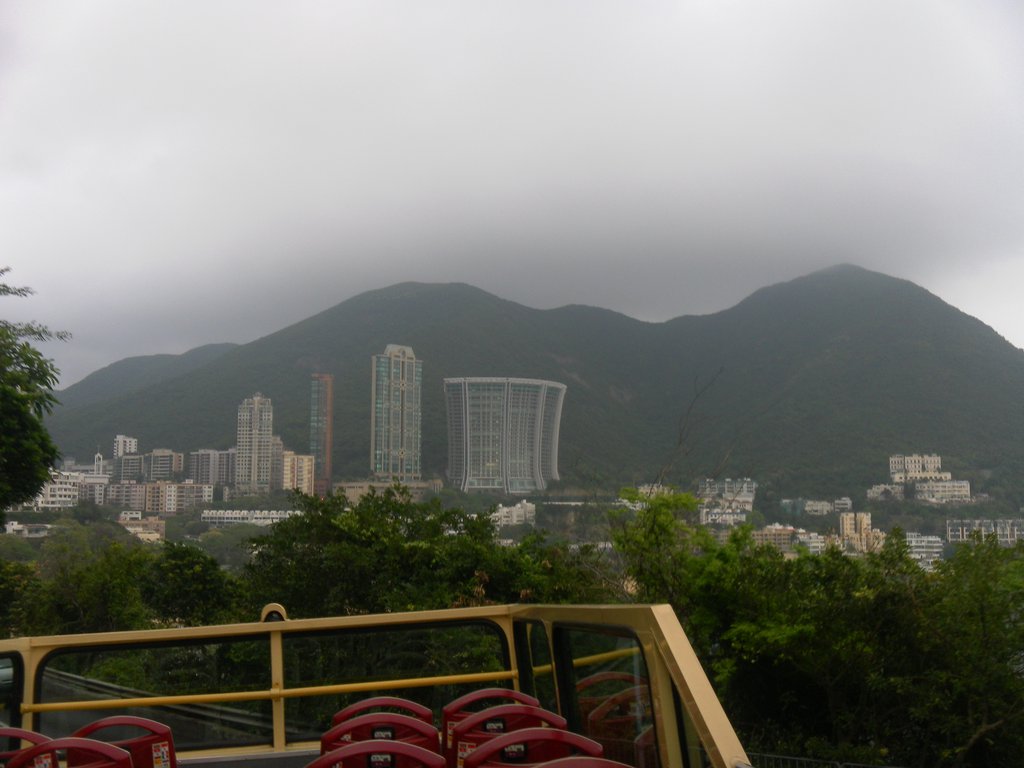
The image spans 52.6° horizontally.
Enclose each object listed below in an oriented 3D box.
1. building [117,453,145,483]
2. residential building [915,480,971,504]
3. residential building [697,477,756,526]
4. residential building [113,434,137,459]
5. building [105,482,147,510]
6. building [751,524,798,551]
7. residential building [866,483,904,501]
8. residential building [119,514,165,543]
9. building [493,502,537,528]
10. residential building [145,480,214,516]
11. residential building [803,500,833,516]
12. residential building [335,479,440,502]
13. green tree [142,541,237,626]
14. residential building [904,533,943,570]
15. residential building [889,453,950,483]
[{"bbox_3d":[-289.573,64.113,785.899,15.296,23.883,15.000,4,-6,-38],"label":"building"},{"bbox_3d":[303.520,76.497,730.000,38.000,17.000,16.000,0,-6,6],"label":"residential building"},{"bbox_3d":[165.733,90.786,800.000,43.000,37.000,24.000,0,-6,6],"label":"residential building"},{"bbox_3d":[-353.930,59.870,950.000,18.300,25.000,17.000,1,-5,-8],"label":"residential building"},{"bbox_3d":[-253.990,74.076,680.369,24.068,18.339,15.000,2,-5,-25],"label":"building"},{"bbox_3d":[178.735,105.879,705.000,31.000,20.000,16.000,0,-6,6],"label":"building"},{"bbox_3d":[273.475,78.635,758.372,25.666,12.484,15.000,-1,-5,20],"label":"residential building"},{"bbox_3d":[-253.890,98.740,710.000,27.700,21.000,20.000,1,-5,-8],"label":"residential building"},{"bbox_3d":[1.910,98.671,783.811,32.873,20.155,16.000,0,-5,0],"label":"building"},{"bbox_3d":[-251.900,86.430,785.000,47.600,25.500,19.000,1,-5,-7],"label":"residential building"},{"bbox_3d":[232.570,94.200,785.000,19.400,11.600,14.000,0,-5,7],"label":"residential building"},{"bbox_3d":[-97.600,85.210,815.000,80.300,19.600,38.000,1,-5,-3],"label":"residential building"},{"bbox_3d":[-14.016,9.409,45.000,4.300,5.000,4.300,0,-6,0],"label":"green tree"},{"bbox_3d":[237.803,96.667,597.164,20.665,20.385,16.000,-2,-5,21],"label":"residential building"},{"bbox_3d":[311.680,64.660,790.000,40.400,21.400,26.000,-1,-5,11],"label":"residential building"}]

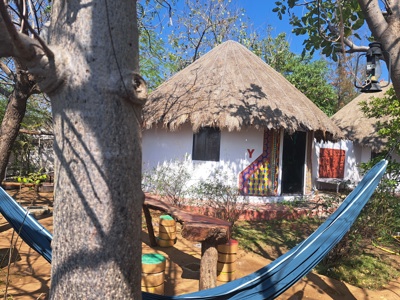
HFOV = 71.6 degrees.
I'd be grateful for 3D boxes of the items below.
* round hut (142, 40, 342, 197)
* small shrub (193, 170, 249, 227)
[{"bbox_3d":[0.900,-1.430,10.200,7.800,5.350,7.800,2,1,-26],"label":"round hut"},{"bbox_3d":[0.450,1.030,6.000,1.200,1.250,1.100,3,1,0],"label":"small shrub"}]

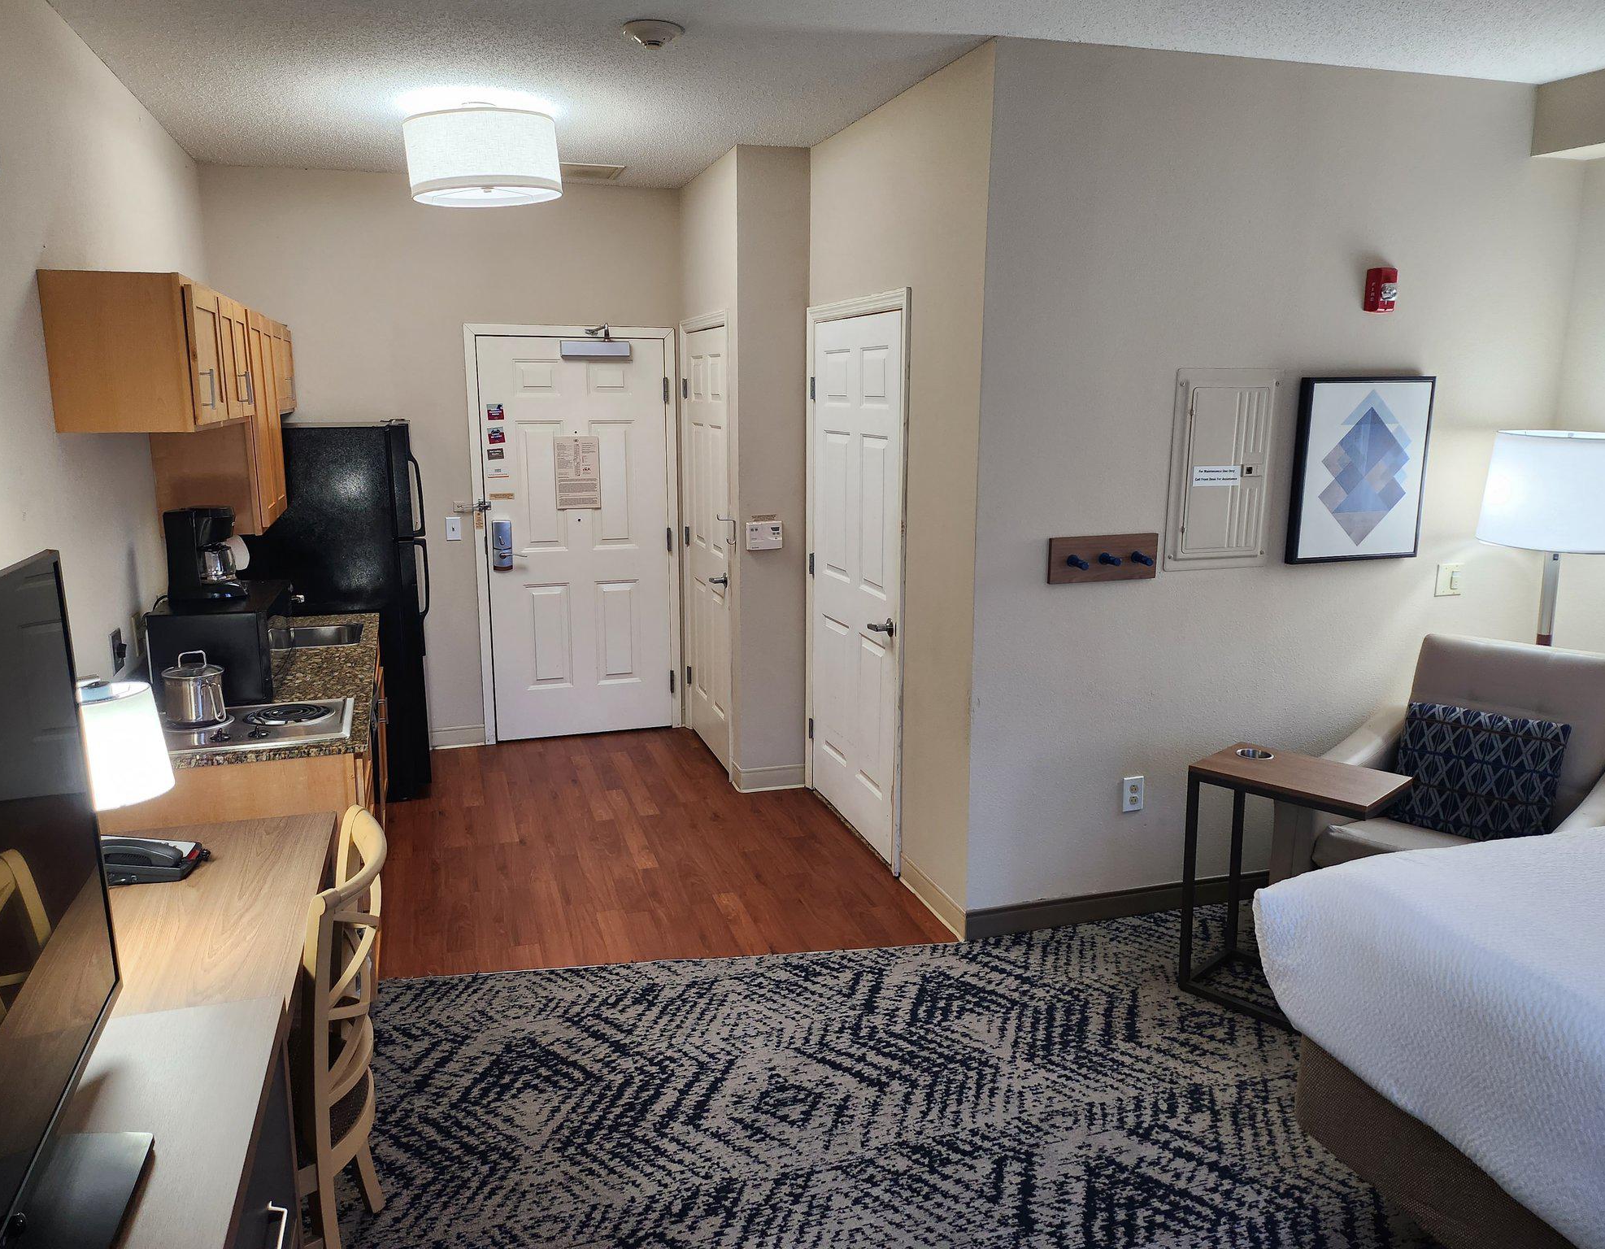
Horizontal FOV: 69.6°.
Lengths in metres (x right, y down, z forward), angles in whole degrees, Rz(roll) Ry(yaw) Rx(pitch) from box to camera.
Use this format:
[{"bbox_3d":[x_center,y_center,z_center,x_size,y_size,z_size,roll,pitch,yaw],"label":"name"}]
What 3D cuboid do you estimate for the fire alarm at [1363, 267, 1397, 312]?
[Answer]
[{"bbox_3d":[1.891,-1.089,3.769,0.075,0.133,0.062,-4,12,-18],"label":"fire alarm"}]

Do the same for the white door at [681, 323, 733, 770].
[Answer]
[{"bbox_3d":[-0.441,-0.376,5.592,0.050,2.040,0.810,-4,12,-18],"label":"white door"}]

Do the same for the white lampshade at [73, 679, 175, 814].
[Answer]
[{"bbox_3d":[-1.467,0.254,2.404,0.280,0.212,0.280,-3,12,-18],"label":"white lampshade"}]

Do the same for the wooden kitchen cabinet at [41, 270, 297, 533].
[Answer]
[{"bbox_3d":[-2.102,-0.724,4.126,0.331,0.784,2.535,-3,12,-18],"label":"wooden kitchen cabinet"}]

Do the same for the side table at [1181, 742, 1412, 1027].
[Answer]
[{"bbox_3d":[1.426,0.768,3.378,0.487,0.703,0.333,11,16,43],"label":"side table"}]

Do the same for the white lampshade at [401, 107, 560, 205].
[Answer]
[{"bbox_3d":[-1.151,-1.693,4.151,0.530,0.305,0.530,-3,12,-18],"label":"white lampshade"}]

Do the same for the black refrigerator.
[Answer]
[{"bbox_3d":[-2.092,-0.080,5.175,0.790,1.640,0.720,-4,12,-18],"label":"black refrigerator"}]

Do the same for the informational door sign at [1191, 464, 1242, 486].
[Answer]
[{"bbox_3d":[1.348,-0.481,3.744,0.183,0.062,0.004,-4,12,-18],"label":"informational door sign"}]

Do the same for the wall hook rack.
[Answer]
[{"bbox_3d":[0.970,-0.202,3.643,0.386,0.143,0.085,-4,12,-18],"label":"wall hook rack"}]

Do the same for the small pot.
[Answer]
[{"bbox_3d":[-1.738,0.179,3.318,0.185,0.200,0.165,3,12,16],"label":"small pot"}]

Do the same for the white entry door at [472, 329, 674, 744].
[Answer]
[{"bbox_3d":[-1.135,-0.420,5.893,0.912,2.030,0.050,-3,12,-18],"label":"white entry door"}]

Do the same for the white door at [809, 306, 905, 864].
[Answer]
[{"bbox_3d":[0.220,-0.171,4.611,0.050,2.030,0.920,-3,12,-18],"label":"white door"}]

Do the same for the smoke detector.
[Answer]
[{"bbox_3d":[-0.413,-1.637,3.224,0.171,0.054,0.171,0,11,0],"label":"smoke detector"}]

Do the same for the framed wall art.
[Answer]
[{"bbox_3d":[1.887,-0.521,3.899,0.522,0.613,0.040,-4,12,-18],"label":"framed wall art"}]

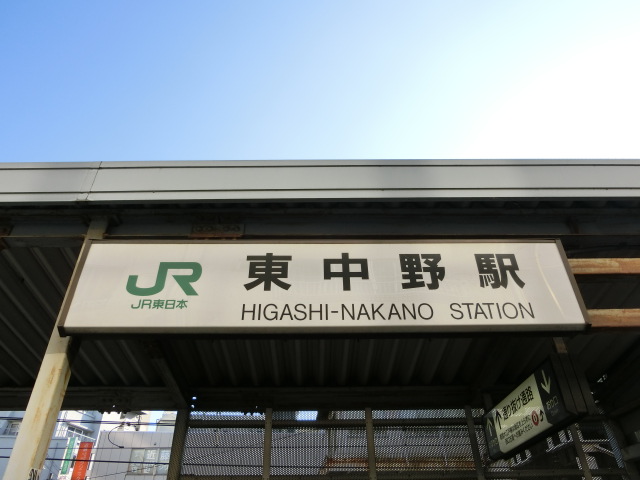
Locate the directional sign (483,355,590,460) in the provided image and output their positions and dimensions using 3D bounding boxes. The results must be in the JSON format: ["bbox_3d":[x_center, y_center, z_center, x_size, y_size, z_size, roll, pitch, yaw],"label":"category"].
[{"bbox_3d":[1.489,1.262,3.315,0.157,0.356,1.409,0,-35,0],"label":"directional sign"}]

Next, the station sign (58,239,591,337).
[{"bbox_3d":[0.029,0.233,2.318,2.462,0.496,0.115,0,-35,0],"label":"station sign"}]

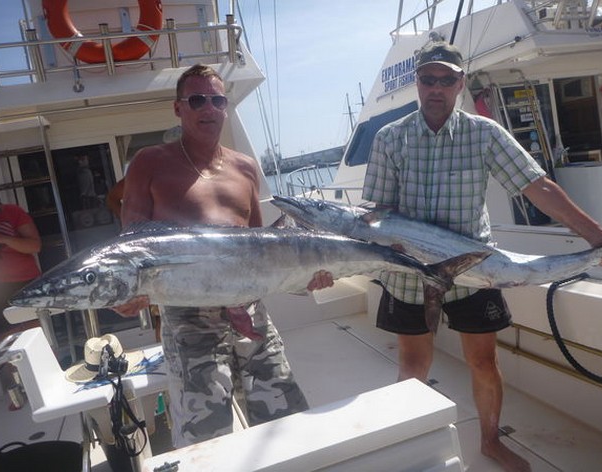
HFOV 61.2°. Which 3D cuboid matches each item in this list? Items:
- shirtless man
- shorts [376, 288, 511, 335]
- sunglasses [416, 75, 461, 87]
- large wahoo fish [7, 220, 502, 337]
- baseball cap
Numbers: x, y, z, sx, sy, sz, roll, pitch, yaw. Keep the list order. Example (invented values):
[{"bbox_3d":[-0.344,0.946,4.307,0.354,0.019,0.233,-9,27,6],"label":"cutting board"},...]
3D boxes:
[{"bbox_3d":[-0.235,0.290,1.740,0.640,1.760,0.440,-9,8,-17],"label":"shirtless man"},{"bbox_3d":[0.570,0.210,2.050,0.530,0.380,0.300,-5,8,13],"label":"shorts"},{"bbox_3d":[0.503,-0.568,1.850,0.148,0.046,0.145,0,8,21],"label":"sunglasses"},{"bbox_3d":[-0.080,0.108,1.560,1.480,0.360,0.180,-4,7,-15],"label":"large wahoo fish"},{"bbox_3d":[0.512,-0.652,1.870,0.176,0.125,0.260,0,8,21],"label":"baseball cap"}]

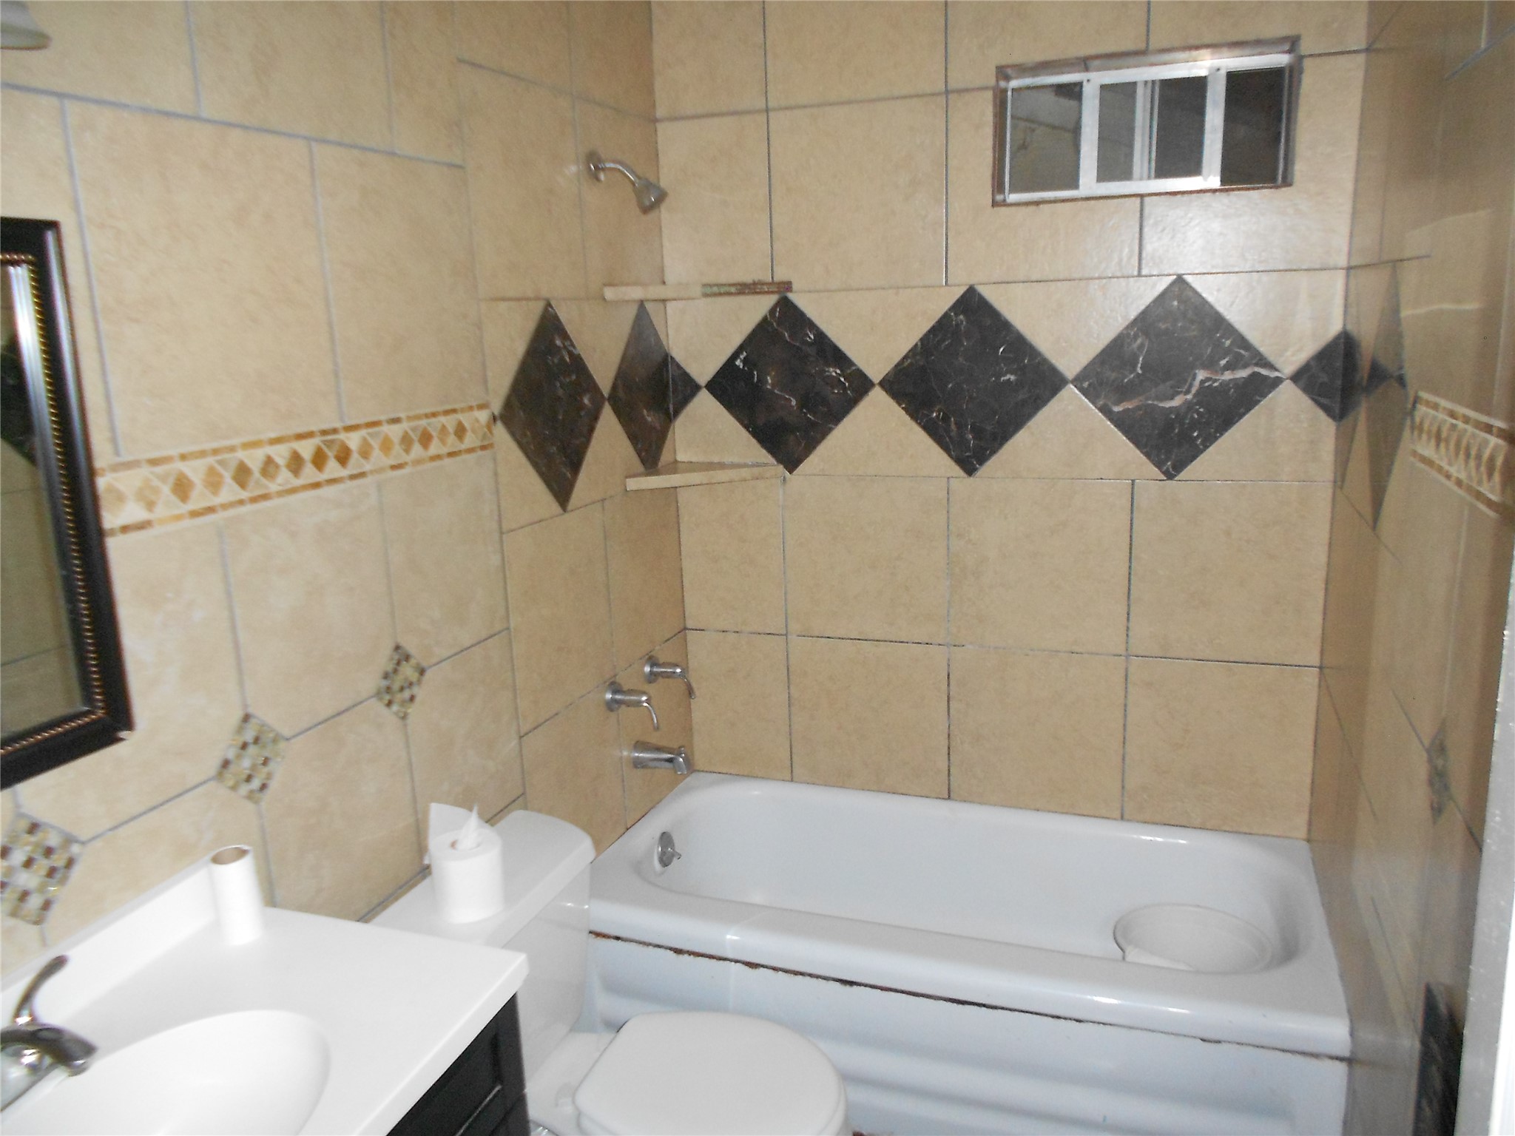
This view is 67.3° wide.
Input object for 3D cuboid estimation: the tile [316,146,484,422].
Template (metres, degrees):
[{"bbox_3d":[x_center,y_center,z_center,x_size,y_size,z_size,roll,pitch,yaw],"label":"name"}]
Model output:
[{"bbox_3d":[-0.577,-0.465,1.873,0.012,0.404,0.384,3,14,21],"label":"tile"}]

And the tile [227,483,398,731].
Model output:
[{"bbox_3d":[-0.655,0.062,1.696,0.010,0.334,0.325,2,14,20],"label":"tile"}]

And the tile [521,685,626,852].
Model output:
[{"bbox_3d":[-0.391,0.482,2.464,0.010,0.397,0.412,2,14,20],"label":"tile"}]

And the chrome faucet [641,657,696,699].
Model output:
[{"bbox_3d":[-0.206,0.265,2.772,0.114,0.105,0.070,2,14,20],"label":"chrome faucet"}]

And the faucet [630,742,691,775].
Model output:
[{"bbox_3d":[-0.225,0.456,2.719,0.132,0.076,0.066,2,14,20],"label":"faucet"}]

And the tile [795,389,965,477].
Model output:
[{"bbox_3d":[0.285,-0.322,2.682,0.430,0.210,0.010,2,14,20],"label":"tile"}]

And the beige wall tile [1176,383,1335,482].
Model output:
[{"bbox_3d":[1.044,-0.288,2.396,0.317,0.213,0.010,2,14,20],"label":"beige wall tile"}]

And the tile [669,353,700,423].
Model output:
[{"bbox_3d":[-0.172,-0.446,2.825,0.086,0.168,0.011,2,13,20],"label":"tile"}]

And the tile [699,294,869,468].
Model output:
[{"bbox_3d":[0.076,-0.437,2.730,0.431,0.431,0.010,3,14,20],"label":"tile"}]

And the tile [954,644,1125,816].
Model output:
[{"bbox_3d":[0.660,0.387,2.703,0.408,0.397,0.010,2,14,20],"label":"tile"}]

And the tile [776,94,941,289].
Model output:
[{"bbox_3d":[0.226,-0.838,2.579,0.408,0.404,0.010,2,14,20],"label":"tile"}]

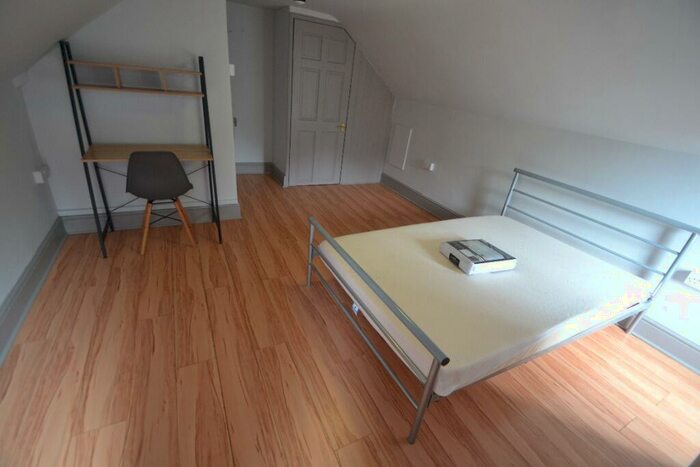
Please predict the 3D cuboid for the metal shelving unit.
[{"bbox_3d":[-1.544,-0.607,2.294,0.840,1.445,0.500,-8,30,-28],"label":"metal shelving unit"}]

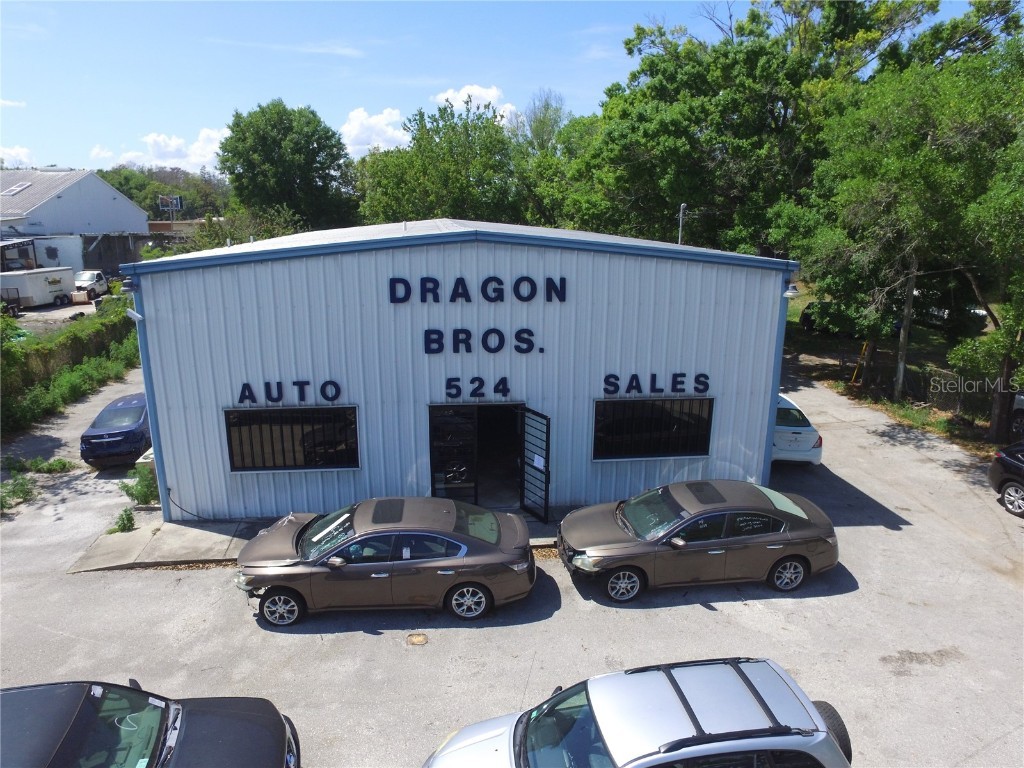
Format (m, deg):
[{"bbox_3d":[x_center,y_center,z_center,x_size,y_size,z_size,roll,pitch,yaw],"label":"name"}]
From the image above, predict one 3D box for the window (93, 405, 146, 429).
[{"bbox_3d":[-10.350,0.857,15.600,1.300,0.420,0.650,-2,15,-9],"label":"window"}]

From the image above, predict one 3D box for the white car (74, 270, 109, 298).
[{"bbox_3d":[-33.461,-7.798,46.717,1.920,1.900,5.200,-2,15,-10],"label":"white car"}]

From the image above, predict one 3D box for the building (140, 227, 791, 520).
[{"bbox_3d":[-1.474,-1.938,18.882,12.650,5.688,15.000,-1,15,-6],"label":"building"}]

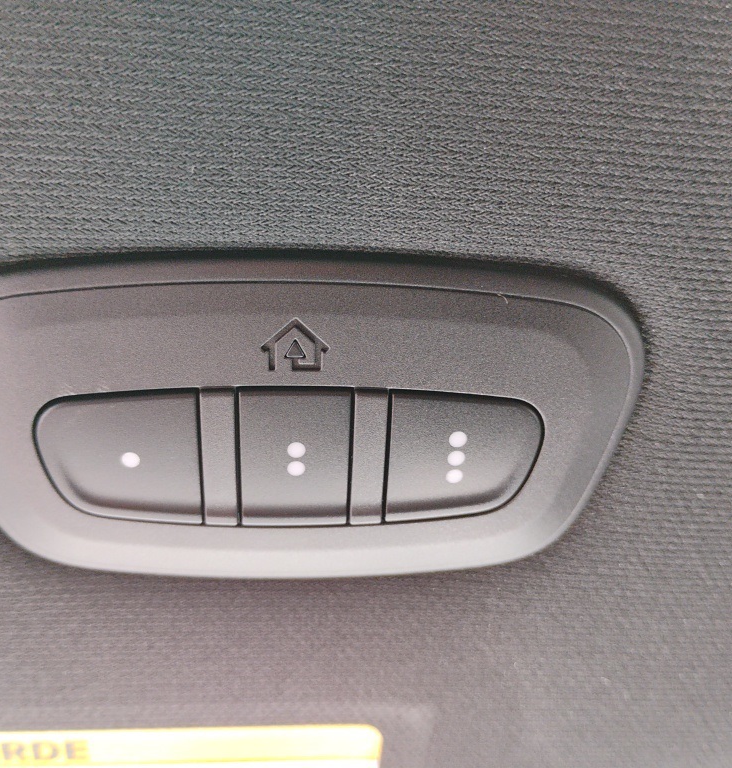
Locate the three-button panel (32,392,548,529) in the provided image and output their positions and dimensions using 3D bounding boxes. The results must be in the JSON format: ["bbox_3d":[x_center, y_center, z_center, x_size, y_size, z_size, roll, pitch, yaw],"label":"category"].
[{"bbox_3d":[-0.008,0.008,0.091,0.055,0.006,0.018,0,-64,-5],"label":"three-button panel"}]

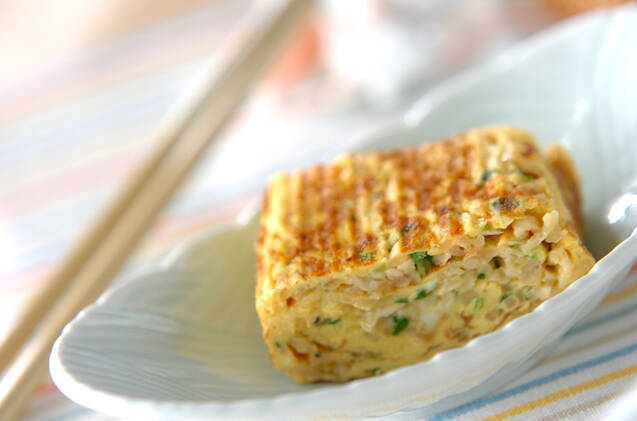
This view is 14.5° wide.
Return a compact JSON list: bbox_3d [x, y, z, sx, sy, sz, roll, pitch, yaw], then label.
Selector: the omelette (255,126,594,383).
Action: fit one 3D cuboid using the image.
[{"bbox_3d":[0.023,0.008,0.570,0.069,0.030,0.037,-14,41,9],"label":"omelette"}]

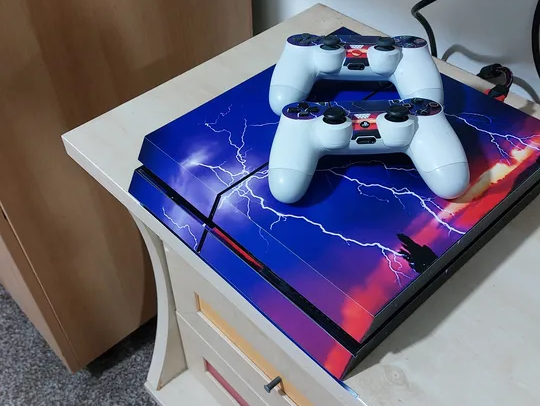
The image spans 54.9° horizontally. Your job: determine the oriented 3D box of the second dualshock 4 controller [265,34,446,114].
[{"bbox_3d":[0.085,-0.132,0.511,0.162,0.055,0.100,1,41,3],"label":"second dualshock 4 controller"}]

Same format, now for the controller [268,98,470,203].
[{"bbox_3d":[0.079,-0.047,0.431,0.162,0.055,0.100,-1,41,0],"label":"controller"}]

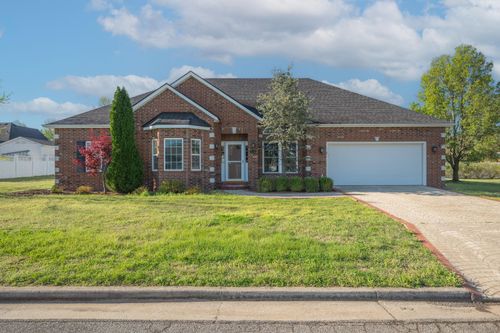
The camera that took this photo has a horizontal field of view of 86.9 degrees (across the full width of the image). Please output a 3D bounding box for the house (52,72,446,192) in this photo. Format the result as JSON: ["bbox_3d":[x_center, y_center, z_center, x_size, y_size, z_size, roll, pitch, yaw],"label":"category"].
[{"bbox_3d":[-0.250,-2.600,19.400,20.600,7.500,12.800,0,0,0],"label":"house"}]

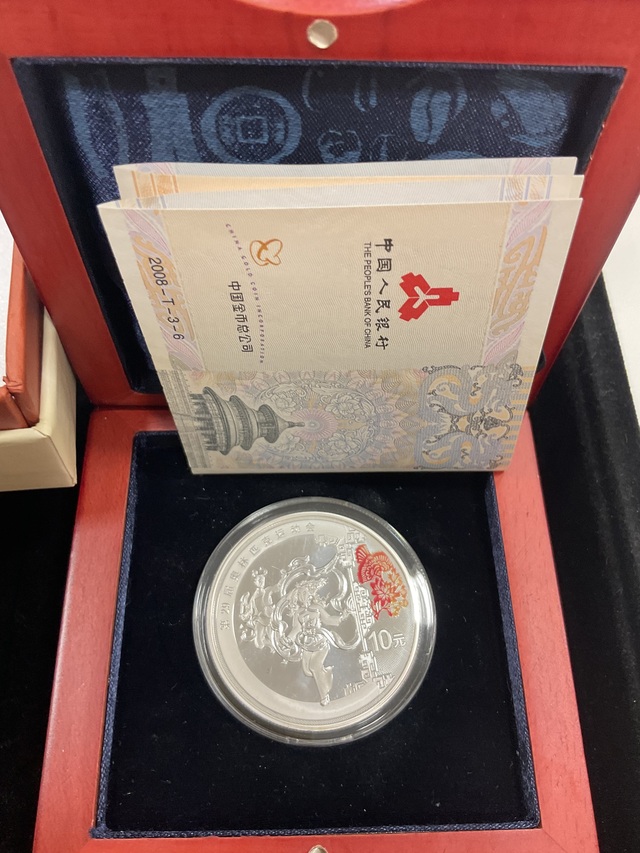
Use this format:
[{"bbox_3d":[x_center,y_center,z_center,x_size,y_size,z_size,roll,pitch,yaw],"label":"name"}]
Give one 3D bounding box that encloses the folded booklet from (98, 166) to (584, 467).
[{"bbox_3d":[0.004,-0.014,0.127,0.067,0.068,0.010,0,53,4],"label":"folded booklet"}]

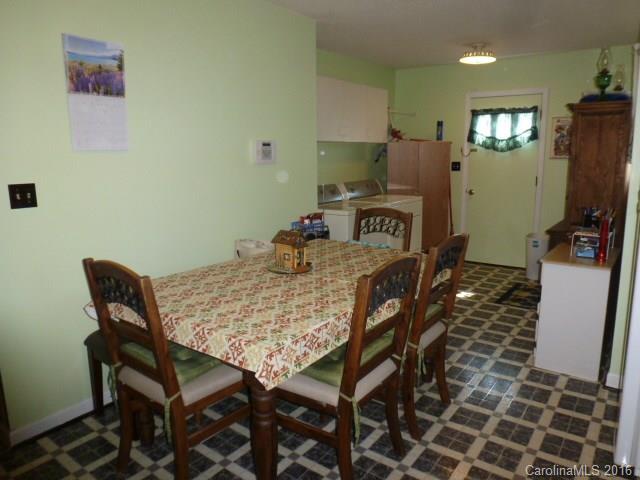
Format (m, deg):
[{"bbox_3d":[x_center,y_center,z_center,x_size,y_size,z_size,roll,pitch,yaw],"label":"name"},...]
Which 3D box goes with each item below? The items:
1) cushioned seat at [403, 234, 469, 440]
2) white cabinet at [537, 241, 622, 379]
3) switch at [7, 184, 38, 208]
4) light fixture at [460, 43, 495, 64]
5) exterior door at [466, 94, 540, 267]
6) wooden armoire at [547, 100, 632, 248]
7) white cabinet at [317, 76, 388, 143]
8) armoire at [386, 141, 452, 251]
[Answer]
[{"bbox_3d":[0.428,0.453,2.347,0.504,0.974,0.448,7,14,37],"label":"cushioned seat"},{"bbox_3d":[1.704,0.436,2.938,0.397,0.721,0.650,7,14,37],"label":"white cabinet"},{"bbox_3d":[-1.397,-0.205,2.093,0.012,0.115,0.117,7,14,37],"label":"switch"},{"bbox_3d":[1.598,-1.887,4.494,0.382,0.201,0.382,7,14,37],"label":"light fixture"},{"bbox_3d":[2.150,-0.676,5.274,0.813,2.029,0.049,7,14,37],"label":"exterior door"},{"bbox_3d":[2.184,-0.188,3.552,0.526,1.716,0.986,7,14,37],"label":"wooden armoire"},{"bbox_3d":[0.222,-1.335,4.713,0.302,0.603,1.501,7,14,37],"label":"white cabinet"},{"bbox_3d":[1.230,-0.434,5.484,0.381,1.505,0.885,7,14,37],"label":"armoire"}]

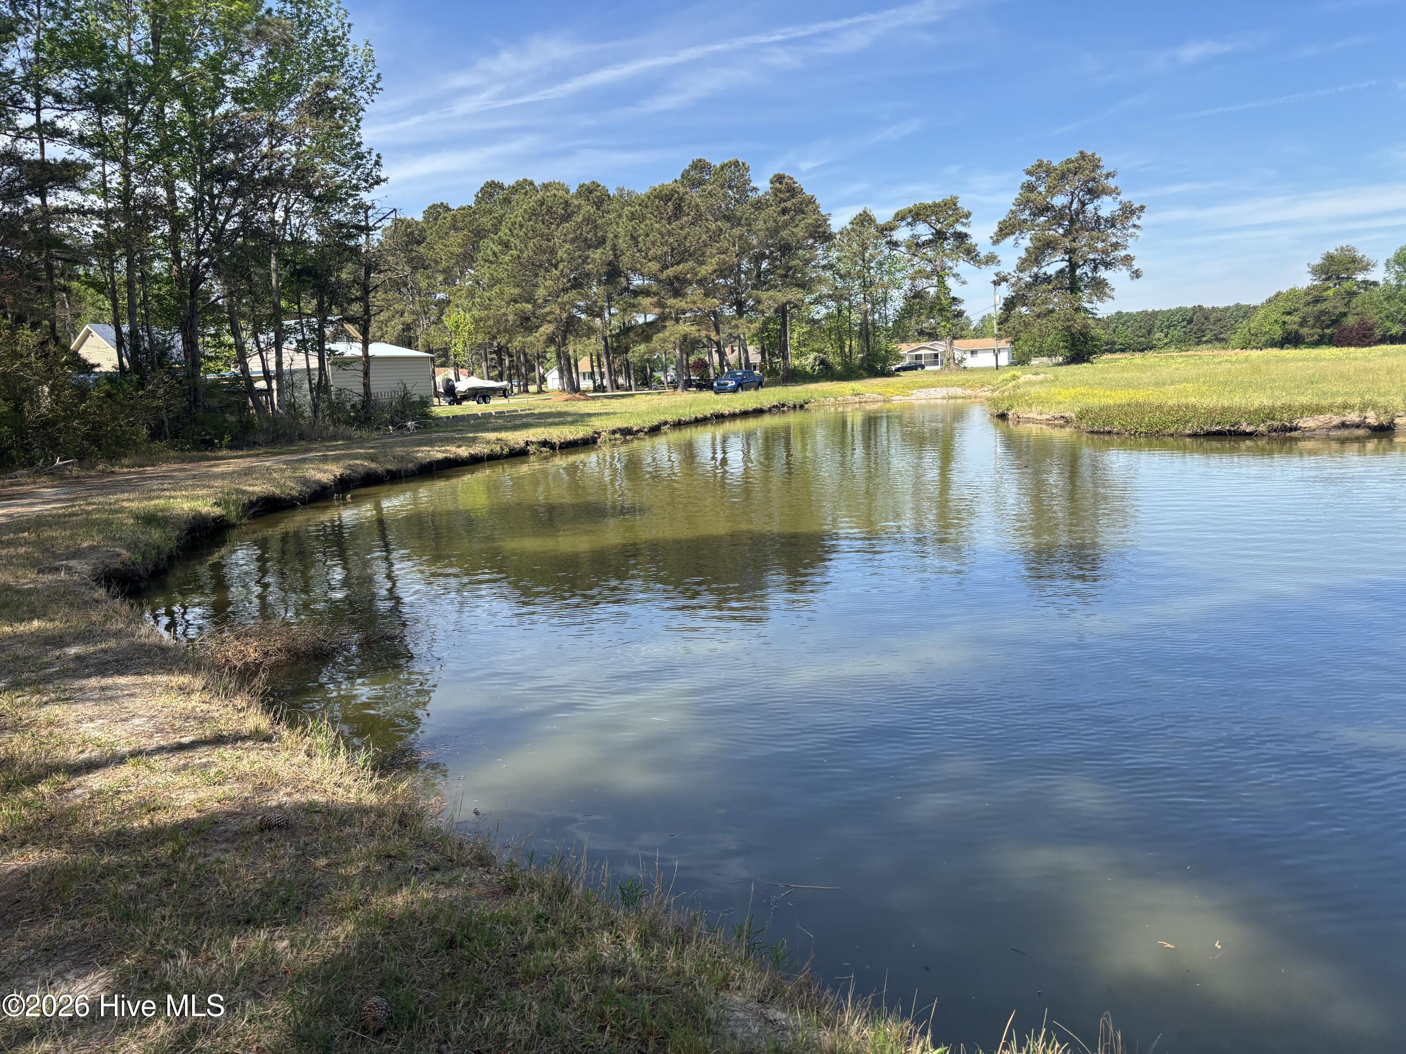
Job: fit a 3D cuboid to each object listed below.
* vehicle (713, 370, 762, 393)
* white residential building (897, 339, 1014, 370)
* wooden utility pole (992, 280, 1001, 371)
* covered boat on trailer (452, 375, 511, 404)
[{"bbox_3d":[2.696,-11.128,80.373,1.920,1.745,5.070,1,9,26],"label":"vehicle"},{"bbox_3d":[36.966,-25.624,156.687,17.000,4.300,10.500,0,9,20],"label":"white residential building"},{"bbox_3d":[34.051,-23.320,122.251,0.330,10.300,0.330,0,9,16],"label":"wooden utility pole"},{"bbox_3d":[-15.912,-9.839,75.355,2.350,2.000,7.000,1,9,27],"label":"covered boat on trailer"}]

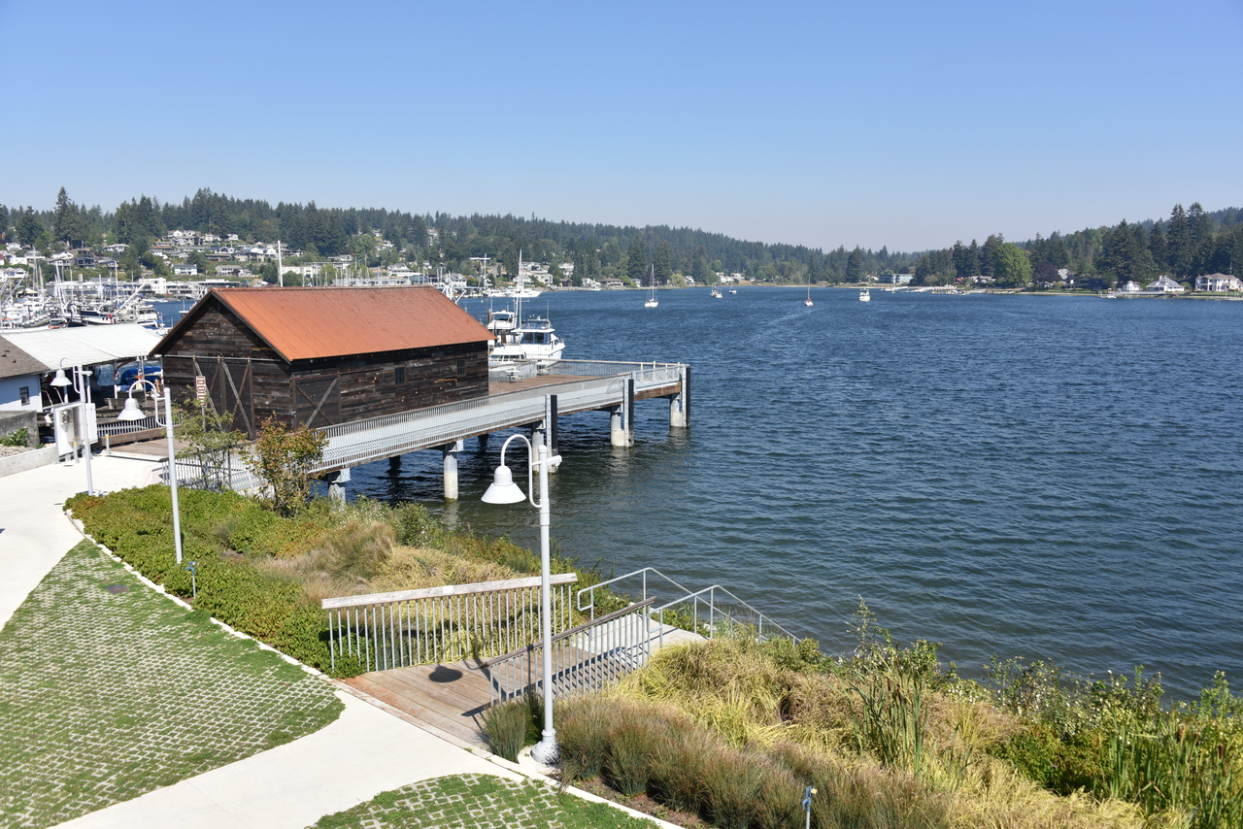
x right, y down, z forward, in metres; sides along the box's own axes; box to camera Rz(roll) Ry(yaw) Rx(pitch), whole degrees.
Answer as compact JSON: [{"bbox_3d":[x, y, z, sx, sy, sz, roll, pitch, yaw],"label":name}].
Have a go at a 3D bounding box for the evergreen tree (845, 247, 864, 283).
[{"bbox_3d":[217.385,-139.650,900.000,15.500,32.500,15.500,1,8,13],"label":"evergreen tree"}]

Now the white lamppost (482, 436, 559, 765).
[{"bbox_3d":[-0.956,2.007,10.133,0.460,3.670,1.270,4,9,27],"label":"white lamppost"}]

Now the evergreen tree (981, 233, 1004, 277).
[{"bbox_3d":[249.699,-106.734,650.000,15.000,30.000,15.000,3,8,21],"label":"evergreen tree"}]

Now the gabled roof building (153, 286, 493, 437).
[{"bbox_3d":[-12.328,-2.691,42.418,7.650,5.750,13.100,4,9,27],"label":"gabled roof building"}]

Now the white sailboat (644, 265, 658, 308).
[{"bbox_3d":[9.184,-39.256,295.000,3.200,13.300,9.800,3,8,20],"label":"white sailboat"}]

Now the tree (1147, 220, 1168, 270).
[{"bbox_3d":[238.044,-72.980,428.350,7.989,23.973,7.989,4,9,29],"label":"tree"}]

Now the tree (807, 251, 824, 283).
[{"bbox_3d":[177.272,-134.176,887.936,11.620,29.983,11.620,1,8,11],"label":"tree"}]

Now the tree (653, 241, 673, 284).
[{"bbox_3d":[36.082,-132.913,847.366,16.220,38.261,16.220,0,8,2],"label":"tree"}]

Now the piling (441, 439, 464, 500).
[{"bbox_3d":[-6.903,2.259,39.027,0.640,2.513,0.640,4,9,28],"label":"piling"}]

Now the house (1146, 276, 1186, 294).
[{"bbox_3d":[227.983,-54.301,405.000,10.500,6.900,10.500,-3,8,-16],"label":"house"}]

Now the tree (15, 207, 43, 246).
[{"bbox_3d":[-379.522,-120.488,620.000,15.000,26.500,15.000,-5,9,-31],"label":"tree"}]

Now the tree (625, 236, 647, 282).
[{"bbox_3d":[12.584,-134.980,847.079,16.220,42.437,16.220,0,8,1],"label":"tree"}]

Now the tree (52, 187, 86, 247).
[{"bbox_3d":[-343.367,-121.580,597.465,18.078,36.823,18.078,-5,9,-29],"label":"tree"}]

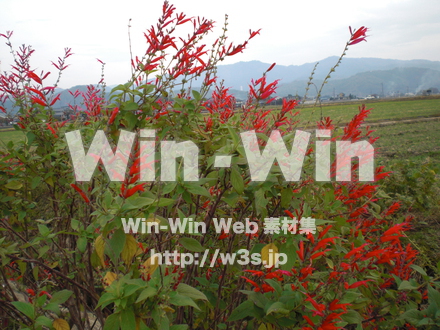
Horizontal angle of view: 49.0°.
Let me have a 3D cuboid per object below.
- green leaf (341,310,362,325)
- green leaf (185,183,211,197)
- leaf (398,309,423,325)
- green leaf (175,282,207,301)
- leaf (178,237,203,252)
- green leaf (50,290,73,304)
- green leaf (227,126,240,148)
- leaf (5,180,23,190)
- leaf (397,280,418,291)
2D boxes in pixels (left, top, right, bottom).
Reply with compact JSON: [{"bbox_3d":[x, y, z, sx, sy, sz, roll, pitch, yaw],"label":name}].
[{"bbox_3d":[0.269,0.312,0.988,0.046,0.013,0.030,10,44,33],"label":"green leaf"},{"bbox_3d":[-0.052,0.057,1.120,0.076,0.013,0.030,21,41,32],"label":"green leaf"},{"bbox_3d":[0.390,0.310,0.988,0.066,0.013,0.030,-2,47,-22],"label":"leaf"},{"bbox_3d":[-0.058,0.267,1.020,0.080,0.014,0.031,20,30,30],"label":"green leaf"},{"bbox_3d":[-0.071,0.198,1.200,0.069,0.012,0.034,26,51,9],"label":"leaf"},{"bbox_3d":[-0.369,0.309,1.125,0.060,0.030,0.012,-29,-39,10],"label":"green leaf"},{"bbox_3d":[0.032,-0.066,1.160,0.026,0.060,0.013,-29,-23,31],"label":"green leaf"},{"bbox_3d":[-0.594,0.059,1.390,0.048,0.013,0.030,-10,49,-24],"label":"leaf"},{"bbox_3d":[0.423,0.271,1.085,0.065,0.014,0.030,8,33,-28],"label":"leaf"}]

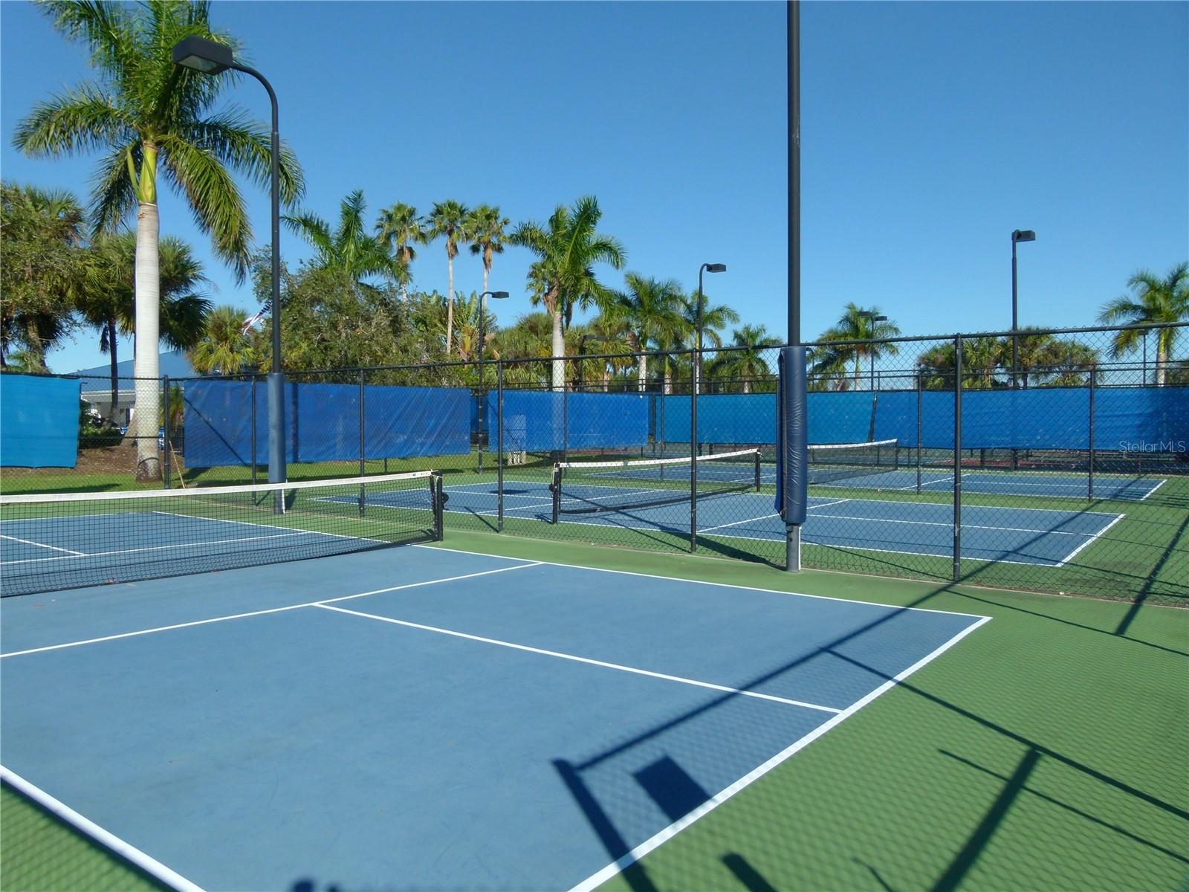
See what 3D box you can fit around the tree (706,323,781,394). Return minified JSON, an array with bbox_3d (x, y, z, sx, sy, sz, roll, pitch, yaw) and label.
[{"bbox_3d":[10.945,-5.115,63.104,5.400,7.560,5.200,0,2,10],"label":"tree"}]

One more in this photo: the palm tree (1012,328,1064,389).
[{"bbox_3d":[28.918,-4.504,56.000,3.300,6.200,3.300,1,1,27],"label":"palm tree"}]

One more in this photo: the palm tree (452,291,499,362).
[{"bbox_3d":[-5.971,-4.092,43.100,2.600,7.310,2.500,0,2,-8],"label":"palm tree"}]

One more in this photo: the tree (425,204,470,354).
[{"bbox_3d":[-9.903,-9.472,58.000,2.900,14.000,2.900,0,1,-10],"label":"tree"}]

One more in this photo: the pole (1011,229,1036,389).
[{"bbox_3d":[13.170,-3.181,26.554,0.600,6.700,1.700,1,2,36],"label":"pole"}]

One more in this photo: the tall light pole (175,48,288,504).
[{"bbox_3d":[-5.786,-2.496,13.885,0.600,7.300,1.750,1,2,36],"label":"tall light pole"}]

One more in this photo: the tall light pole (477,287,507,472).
[{"bbox_3d":[-4.357,-3.012,36.598,0.500,7.130,1.750,1,2,36],"label":"tall light pole"}]

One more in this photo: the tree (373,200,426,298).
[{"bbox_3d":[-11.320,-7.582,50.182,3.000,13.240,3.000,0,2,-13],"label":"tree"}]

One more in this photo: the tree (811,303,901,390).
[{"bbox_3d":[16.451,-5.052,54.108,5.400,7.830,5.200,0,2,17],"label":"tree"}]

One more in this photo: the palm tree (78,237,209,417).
[{"bbox_3d":[-14.885,-3.691,28.500,4.000,6.400,4.000,0,1,-28],"label":"palm tree"}]

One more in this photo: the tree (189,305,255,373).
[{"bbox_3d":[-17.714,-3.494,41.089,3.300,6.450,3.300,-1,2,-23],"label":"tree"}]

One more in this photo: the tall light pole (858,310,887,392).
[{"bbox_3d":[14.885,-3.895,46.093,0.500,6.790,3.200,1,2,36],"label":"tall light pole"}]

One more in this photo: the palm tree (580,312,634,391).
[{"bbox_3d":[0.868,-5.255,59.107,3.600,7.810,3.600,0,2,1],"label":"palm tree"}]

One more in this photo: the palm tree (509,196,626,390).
[{"bbox_3d":[-1.224,-5.601,38.500,5.100,11.000,5.100,0,1,-2],"label":"palm tree"}]

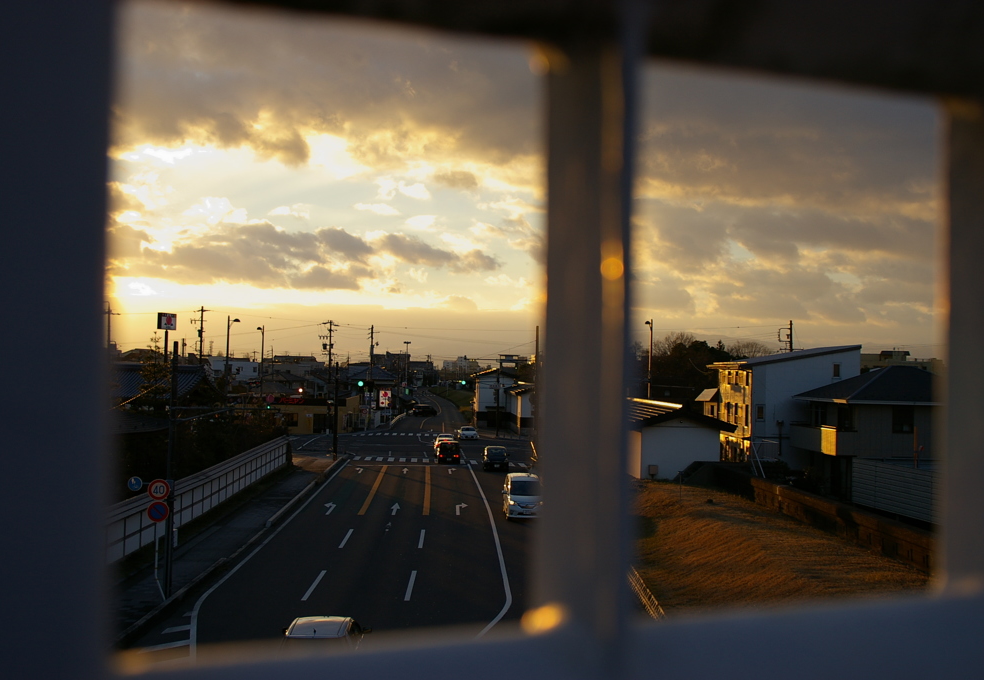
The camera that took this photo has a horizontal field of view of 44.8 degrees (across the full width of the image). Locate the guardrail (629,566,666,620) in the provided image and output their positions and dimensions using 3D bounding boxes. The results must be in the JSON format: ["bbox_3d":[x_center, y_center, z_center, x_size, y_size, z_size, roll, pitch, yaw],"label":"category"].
[{"bbox_3d":[4.300,7.114,31.968,0.200,0.750,9.500,1,-2,-1],"label":"guardrail"}]

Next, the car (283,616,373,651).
[{"bbox_3d":[-3.500,6.490,24.700,1.720,1.520,4.400,1,-1,-2],"label":"car"}]

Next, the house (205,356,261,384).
[{"bbox_3d":[-45.124,7.078,208.958,8.600,8.100,8.500,1,-2,-1],"label":"house"}]

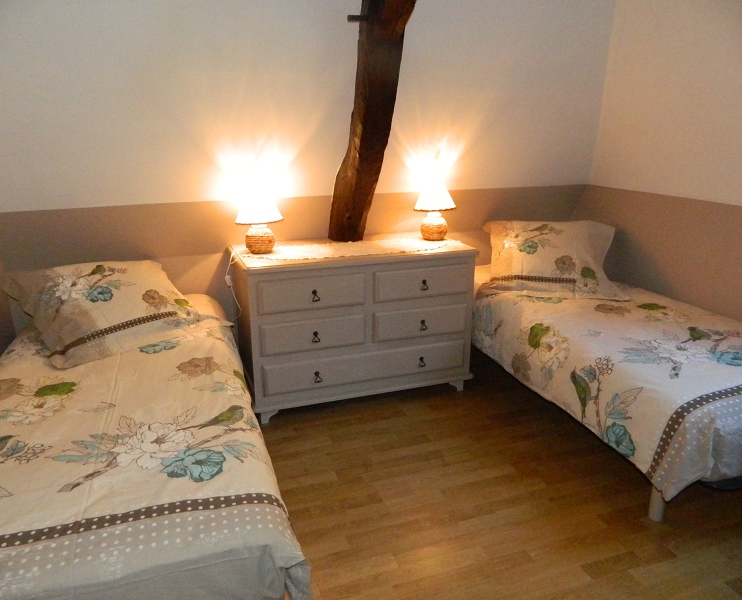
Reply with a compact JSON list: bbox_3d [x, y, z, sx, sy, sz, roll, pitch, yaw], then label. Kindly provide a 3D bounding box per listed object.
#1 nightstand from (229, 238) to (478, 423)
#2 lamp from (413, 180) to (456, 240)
[{"bbox_3d":[-0.092,0.105,3.000,1.150,0.755,0.529,-6,17,-19],"label":"nightstand"},{"bbox_3d":[0.350,-0.481,3.105,0.231,0.310,0.231,0,16,0],"label":"lamp"}]

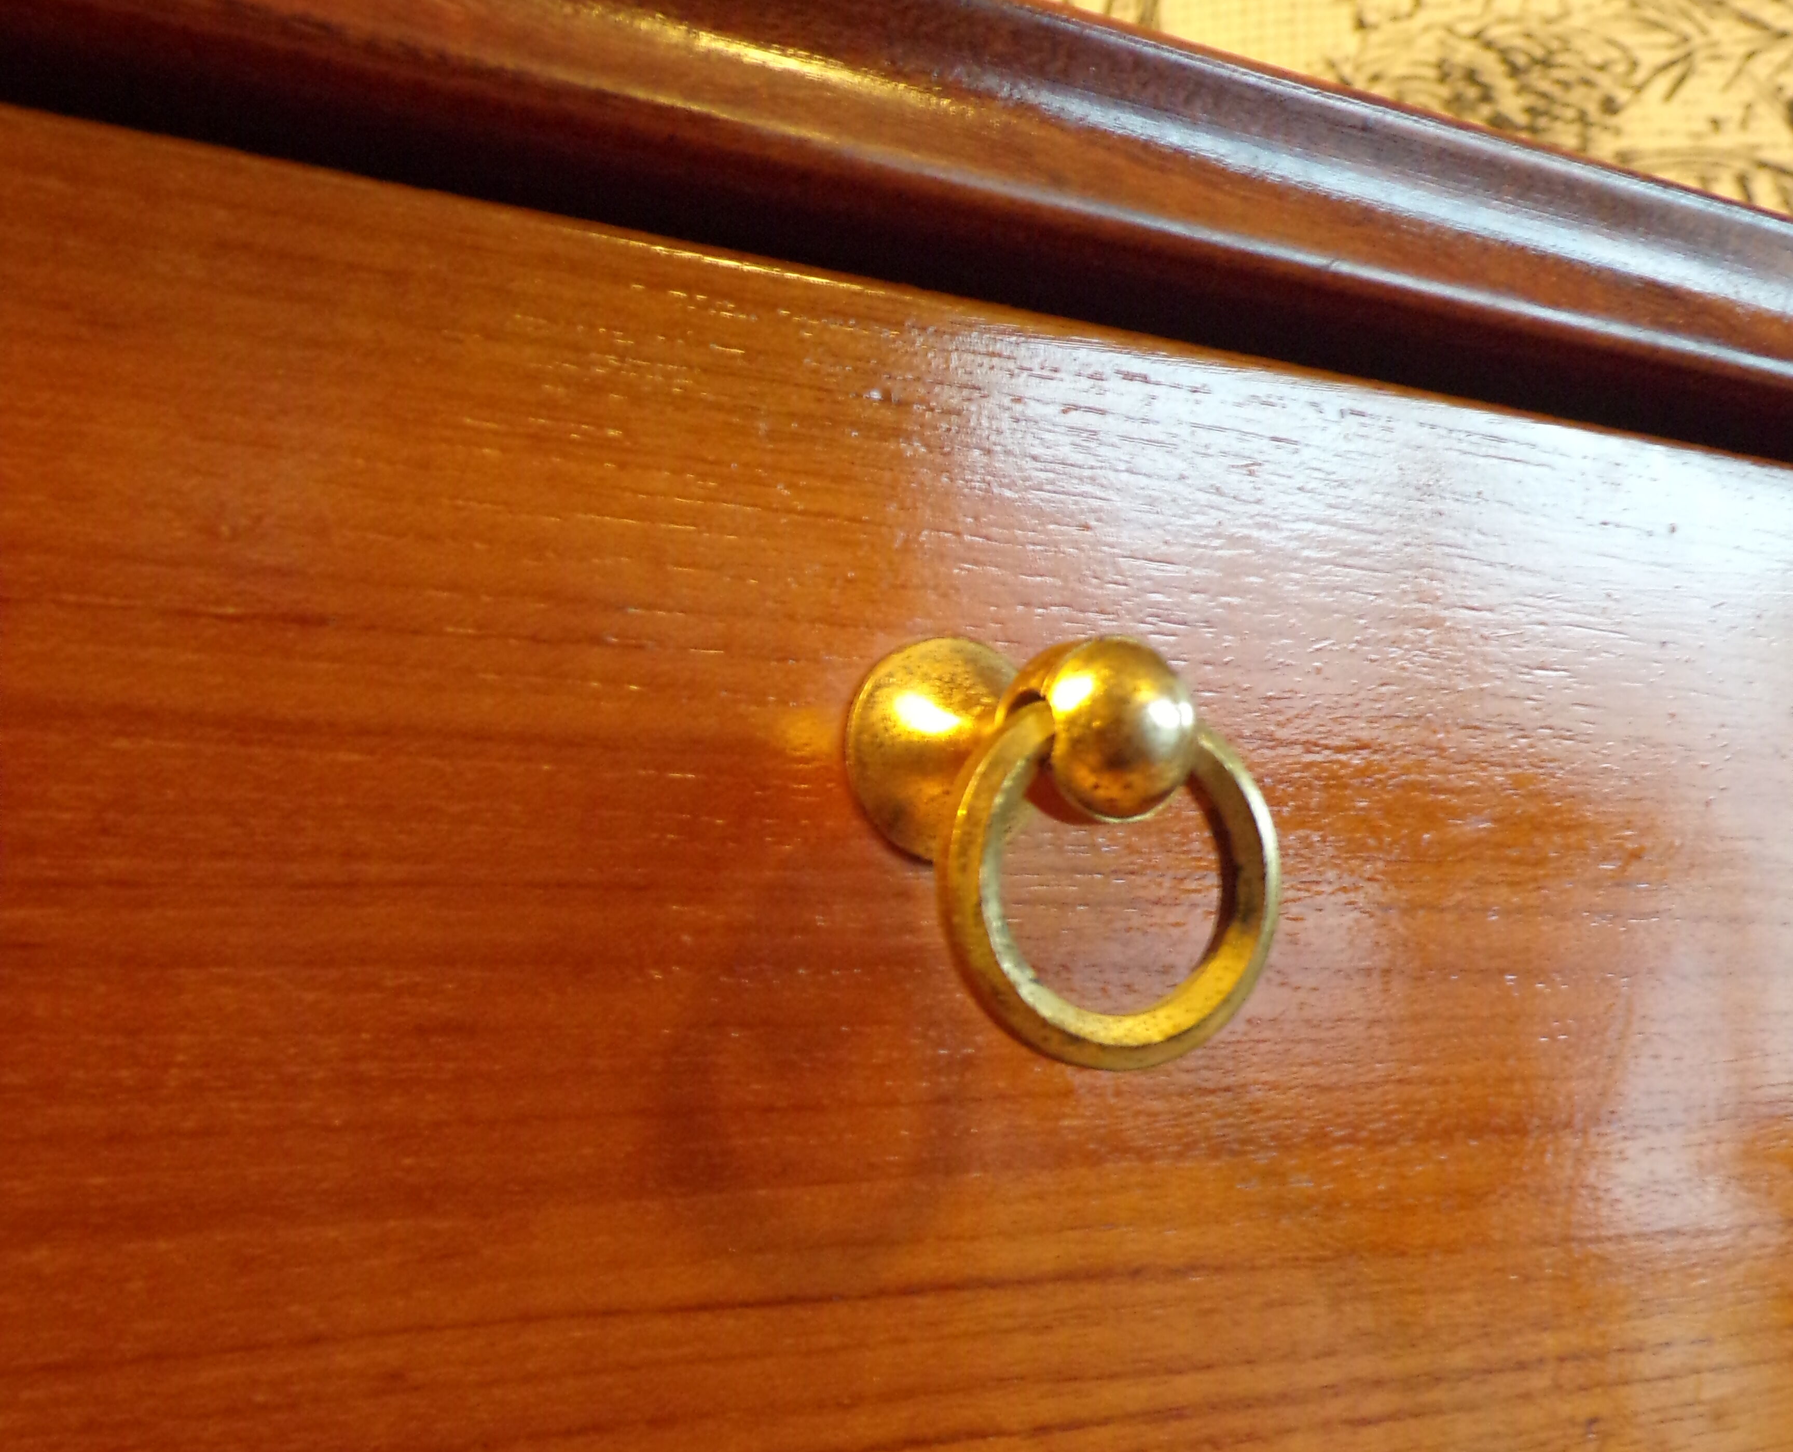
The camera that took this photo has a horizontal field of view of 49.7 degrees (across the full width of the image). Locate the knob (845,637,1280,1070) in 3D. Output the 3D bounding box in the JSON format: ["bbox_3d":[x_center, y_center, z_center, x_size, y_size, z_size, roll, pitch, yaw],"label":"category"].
[{"bbox_3d":[0.015,0.011,0.184,0.037,0.043,0.037,4,-7,-28],"label":"knob"}]

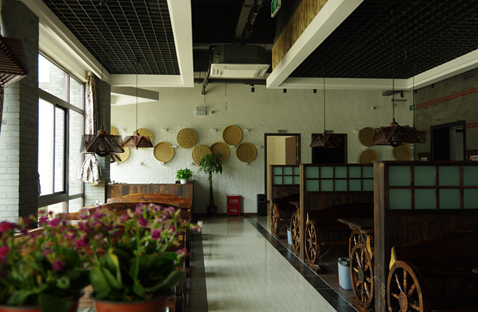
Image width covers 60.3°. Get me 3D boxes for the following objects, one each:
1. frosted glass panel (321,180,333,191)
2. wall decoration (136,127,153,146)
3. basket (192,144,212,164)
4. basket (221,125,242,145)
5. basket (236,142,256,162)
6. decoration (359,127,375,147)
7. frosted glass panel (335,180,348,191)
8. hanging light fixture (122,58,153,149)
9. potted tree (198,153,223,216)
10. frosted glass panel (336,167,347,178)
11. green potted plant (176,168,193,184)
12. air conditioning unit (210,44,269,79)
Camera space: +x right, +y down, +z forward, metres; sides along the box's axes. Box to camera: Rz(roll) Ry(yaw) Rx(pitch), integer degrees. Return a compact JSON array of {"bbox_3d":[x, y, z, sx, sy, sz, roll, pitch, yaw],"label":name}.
[{"bbox_3d":[1.237,0.420,5.751,0.171,0.164,0.015,0,-2,-6],"label":"frosted glass panel"},{"bbox_3d":[-2.538,-0.460,10.944,0.550,0.550,0.060,0,-1,-6],"label":"wall decoration"},{"bbox_3d":[-0.942,-0.013,10.619,0.520,0.520,0.060,0,-2,-5],"label":"basket"},{"bbox_3d":[-0.166,-0.552,11.180,0.548,0.548,0.060,0,-2,-6],"label":"basket"},{"bbox_3d":[0.210,-0.087,11.205,0.546,0.546,0.060,0,-2,-6],"label":"basket"},{"bbox_3d":[3.647,-0.529,11.573,0.541,0.541,0.060,0,-2,-6],"label":"decoration"},{"bbox_3d":[1.494,0.433,5.964,0.178,0.167,0.015,0,-1,-6],"label":"frosted glass panel"},{"bbox_3d":[-1.674,-0.864,6.800,0.510,1.505,0.510,0,-1,-6],"label":"hanging light fixture"},{"bbox_3d":[-0.767,0.761,11.084,0.600,1.684,0.560,0,-1,-6],"label":"potted tree"},{"bbox_3d":[1.495,0.242,5.969,0.178,0.171,0.015,0,-1,-6],"label":"frosted glass panel"},{"bbox_3d":[-1.323,0.500,10.077,0.377,0.382,0.368,0,-2,-6],"label":"green potted plant"},{"bbox_3d":[-0.003,-1.590,6.963,0.940,0.330,0.940,0,-1,-6],"label":"air conditioning unit"}]

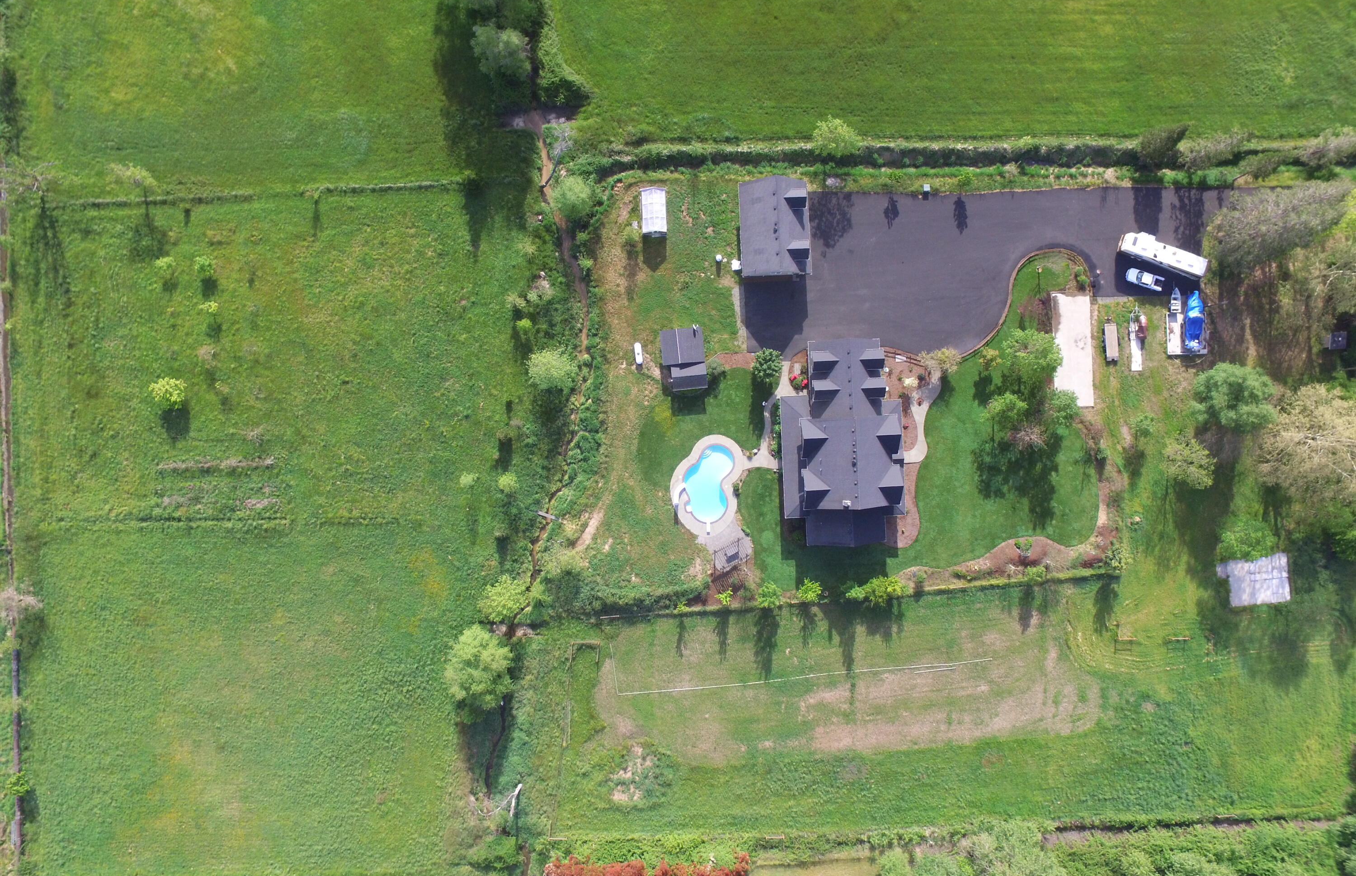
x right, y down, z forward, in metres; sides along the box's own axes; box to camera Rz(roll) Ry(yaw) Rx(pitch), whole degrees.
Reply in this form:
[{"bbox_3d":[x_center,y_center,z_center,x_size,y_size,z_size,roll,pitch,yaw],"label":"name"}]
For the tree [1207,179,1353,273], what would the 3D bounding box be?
[{"bbox_3d":[81.150,-28.870,106.880,8.920,18.240,9.120,0,90,0],"label":"tree"}]

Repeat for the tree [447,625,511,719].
[{"bbox_3d":[-28.940,34.216,114.750,9.300,10.500,11.200,0,90,0],"label":"tree"}]

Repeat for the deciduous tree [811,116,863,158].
[{"bbox_3d":[22.490,-42.550,111.540,5.880,8.610,6.590,0,90,0],"label":"deciduous tree"}]

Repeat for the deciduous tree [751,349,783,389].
[{"bbox_3d":[13.222,-10.293,117.100,4.500,5.800,5.000,0,90,0],"label":"deciduous tree"}]

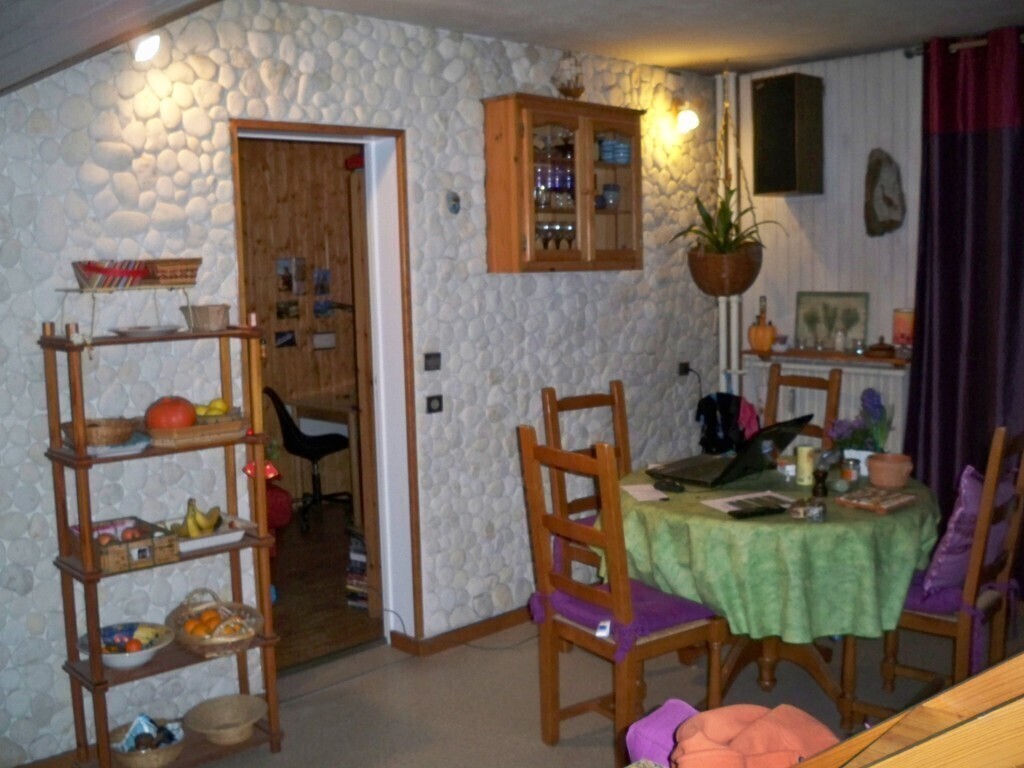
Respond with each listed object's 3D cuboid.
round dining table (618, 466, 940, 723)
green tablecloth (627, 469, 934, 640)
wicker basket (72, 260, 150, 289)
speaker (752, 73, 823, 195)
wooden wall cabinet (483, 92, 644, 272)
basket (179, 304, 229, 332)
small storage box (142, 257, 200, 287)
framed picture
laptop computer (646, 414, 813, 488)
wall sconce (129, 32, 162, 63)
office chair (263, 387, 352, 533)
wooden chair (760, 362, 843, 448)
[{"bbox_3d":[0.916,0.738,3.699,1.090,0.750,1.090,-1,6,0],"label":"round dining table"},{"bbox_3d":[0.911,0.545,3.677,1.140,0.360,1.140,-1,6,0],"label":"green tablecloth"},{"bbox_3d":[-1.152,-0.311,2.961,0.165,0.085,0.145,-7,9,-41],"label":"wicker basket"},{"bbox_3d":[1.264,-1.130,4.734,0.225,0.510,0.232,-7,8,-41],"label":"speaker"},{"bbox_3d":[0.233,-0.792,4.217,0.720,0.660,0.210,-7,9,-41],"label":"wooden wall cabinet"},{"bbox_3d":[-0.988,-0.209,3.296,0.135,0.085,0.110,-7,8,-41],"label":"basket"},{"bbox_3d":[-1.014,-0.328,3.083,0.145,0.078,0.130,-7,9,-41],"label":"small storage box"},{"bbox_3d":[1.462,-0.294,4.745,0.025,0.250,0.365,0,4,-41],"label":"framed picture"},{"bbox_3d":[0.804,0.235,3.837,0.455,0.225,0.405,4,9,42],"label":"laptop computer"},{"bbox_3d":[-1.118,-1.026,3.158,0.095,0.080,0.095,-7,8,-41],"label":"wall sconce"},{"bbox_3d":[-1.209,0.426,6.147,0.500,0.800,0.500,-3,7,-10],"label":"office chair"},{"bbox_3d":[1.133,0.476,4.563,0.490,1.069,0.430,-5,7,-31],"label":"wooden chair"}]

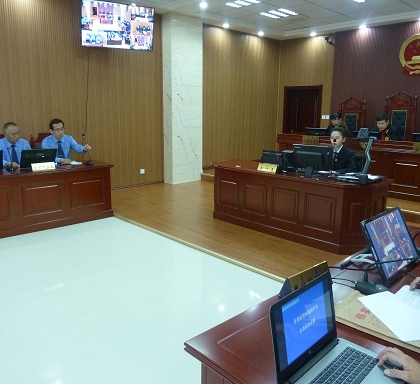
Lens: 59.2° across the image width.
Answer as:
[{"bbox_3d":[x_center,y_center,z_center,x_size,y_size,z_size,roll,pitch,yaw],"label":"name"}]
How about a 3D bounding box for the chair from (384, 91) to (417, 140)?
[{"bbox_3d":[3.461,-1.013,6.947,0.680,1.700,0.620,-11,16,-43],"label":"chair"}]

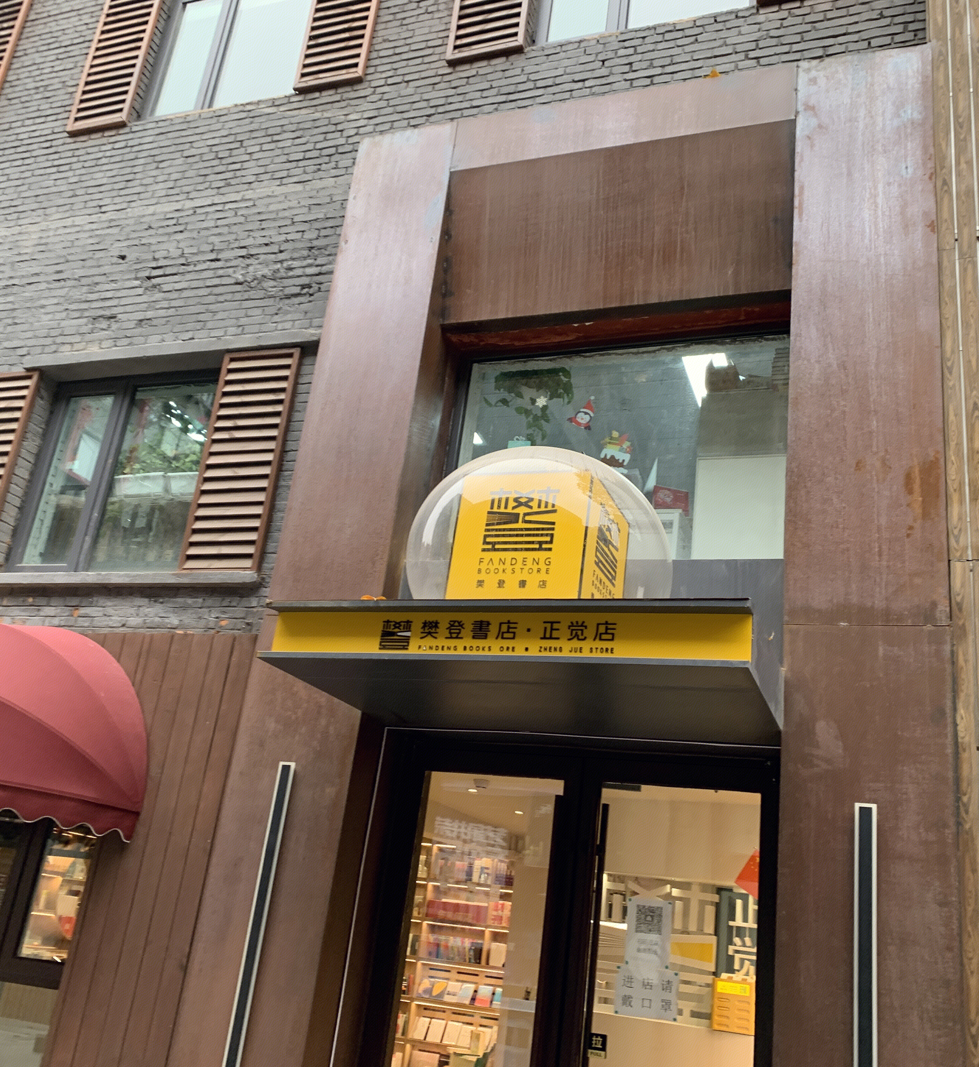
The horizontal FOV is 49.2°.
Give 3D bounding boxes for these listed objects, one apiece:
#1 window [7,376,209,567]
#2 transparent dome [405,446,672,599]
[{"bbox_3d":[-2.394,-0.373,6.953,1.500,1.470,0.100,-1,-21,22],"label":"window"},{"bbox_3d":[0.236,0.042,4.797,1.180,0.830,1.180,-1,-21,22],"label":"transparent dome"}]

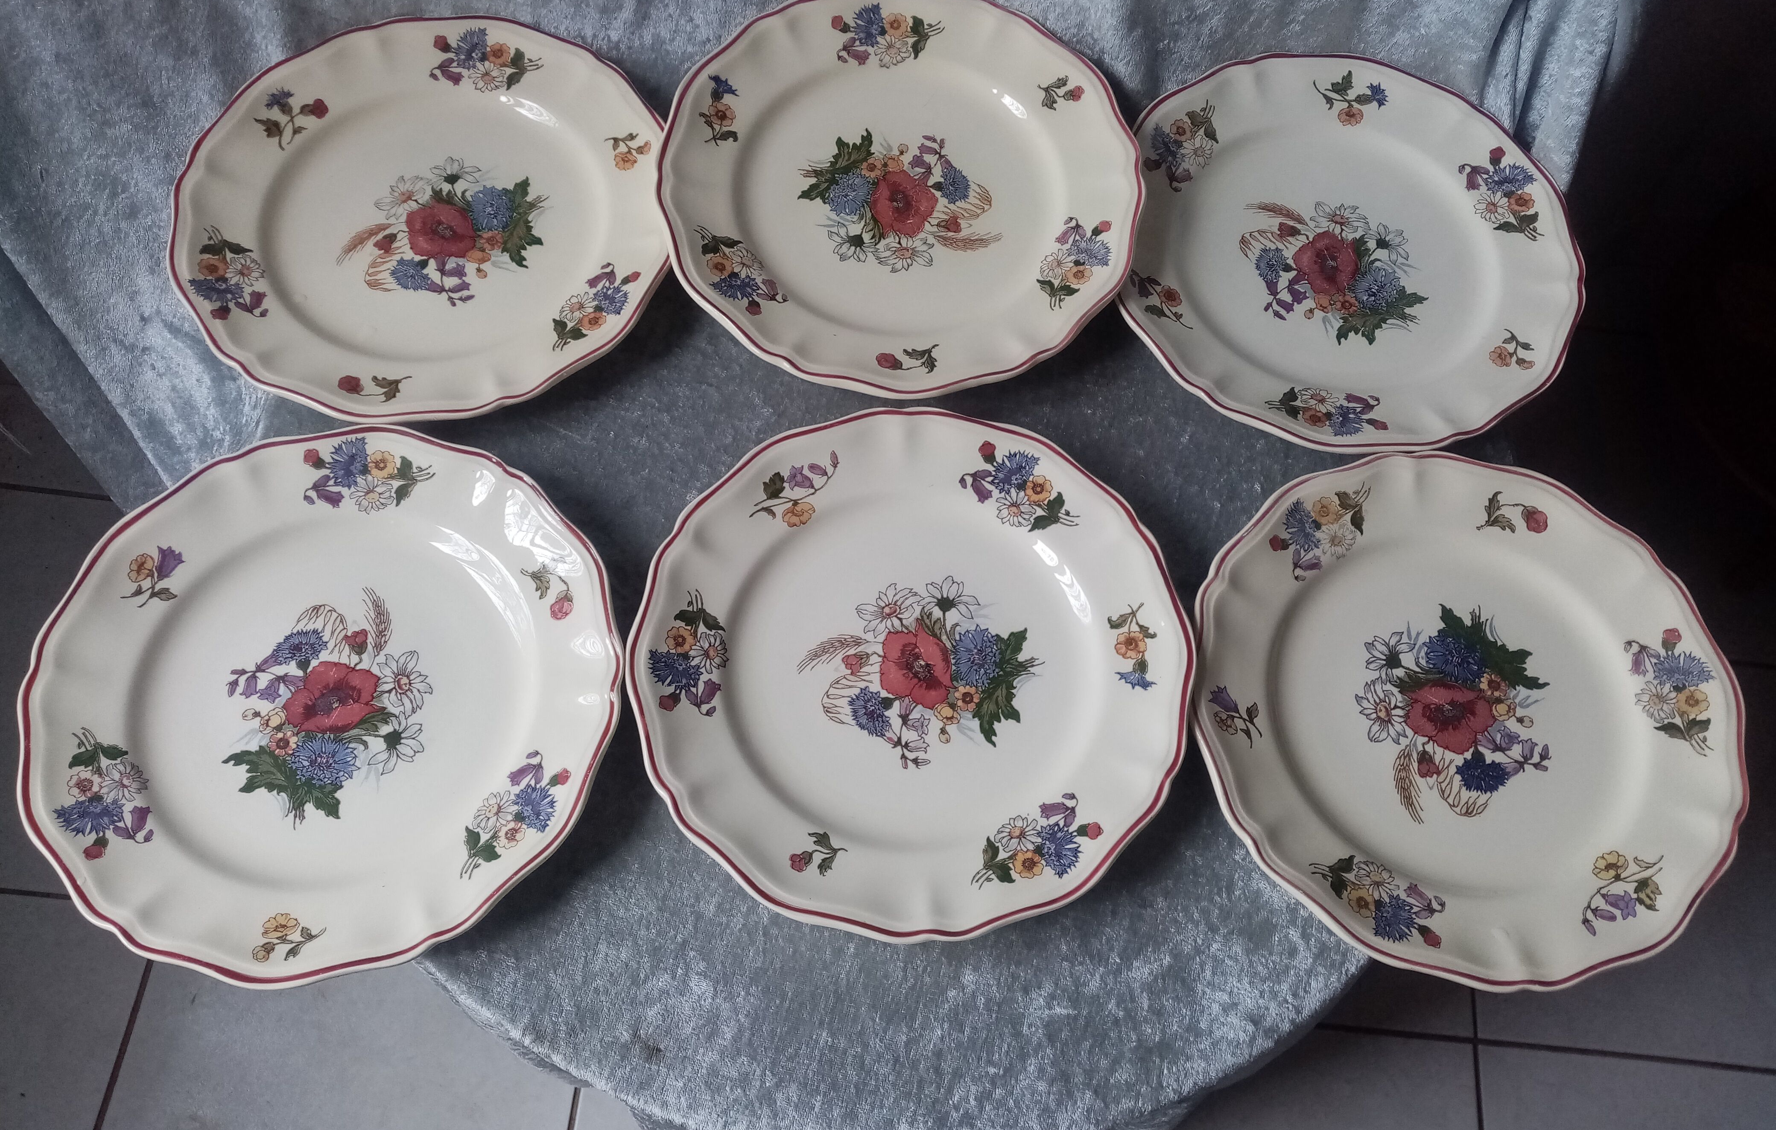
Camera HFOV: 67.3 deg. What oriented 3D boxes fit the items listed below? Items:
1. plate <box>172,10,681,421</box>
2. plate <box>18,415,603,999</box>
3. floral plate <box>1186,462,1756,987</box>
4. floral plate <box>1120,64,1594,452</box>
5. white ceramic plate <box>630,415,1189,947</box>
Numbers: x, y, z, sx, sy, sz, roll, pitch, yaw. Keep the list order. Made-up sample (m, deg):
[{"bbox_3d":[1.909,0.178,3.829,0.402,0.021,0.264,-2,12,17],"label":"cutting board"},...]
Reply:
[{"bbox_3d":[-0.219,-0.169,0.647,0.240,0.025,0.240,1,66,-3],"label":"plate"},{"bbox_3d":[-0.232,0.052,0.560,0.240,0.025,0.240,1,66,-2],"label":"plate"},{"bbox_3d":[0.248,0.061,0.583,0.240,0.025,0.240,1,66,-2],"label":"floral plate"},{"bbox_3d":[0.224,-0.157,0.669,0.240,0.025,0.240,1,67,-2],"label":"floral plate"},{"bbox_3d":[0.011,0.042,0.580,0.240,0.025,0.240,1,66,-2],"label":"white ceramic plate"}]

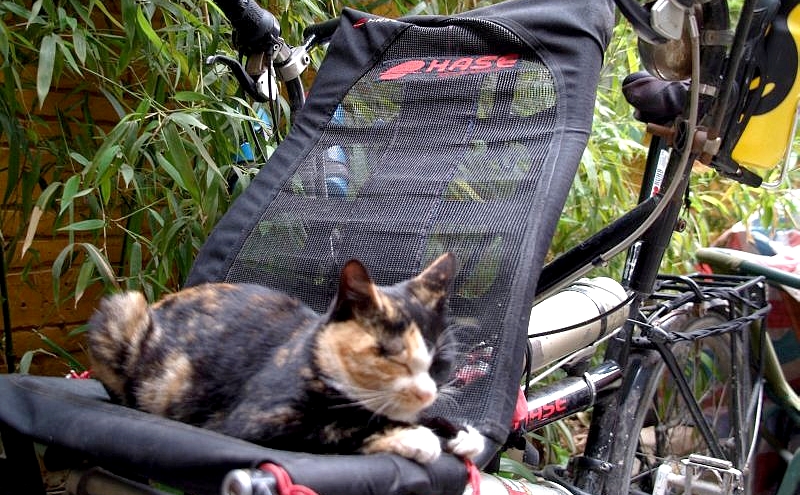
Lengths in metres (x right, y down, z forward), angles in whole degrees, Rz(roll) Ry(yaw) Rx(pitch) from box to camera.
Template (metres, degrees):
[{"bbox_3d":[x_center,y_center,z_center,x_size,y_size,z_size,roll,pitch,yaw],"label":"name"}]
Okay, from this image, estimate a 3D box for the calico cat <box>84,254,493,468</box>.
[{"bbox_3d":[-0.117,0.097,0.885,0.390,0.195,0.175,4,11,24],"label":"calico cat"}]

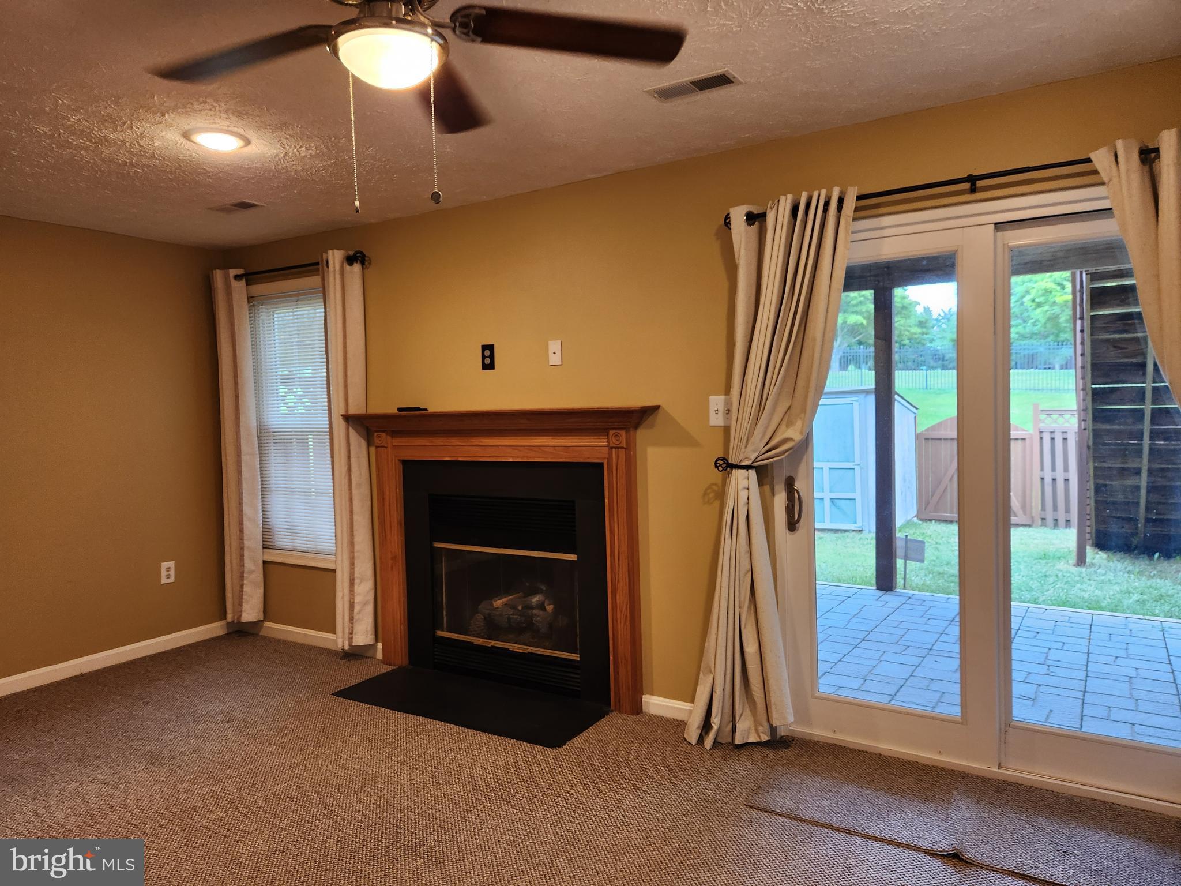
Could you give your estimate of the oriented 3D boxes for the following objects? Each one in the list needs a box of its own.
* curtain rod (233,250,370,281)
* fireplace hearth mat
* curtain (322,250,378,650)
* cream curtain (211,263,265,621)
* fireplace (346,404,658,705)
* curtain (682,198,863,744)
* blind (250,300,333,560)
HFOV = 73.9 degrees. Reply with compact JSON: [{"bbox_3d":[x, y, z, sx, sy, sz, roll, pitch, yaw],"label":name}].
[{"bbox_3d":[-1.674,-0.991,4.444,1.183,0.069,0.076,0,3,31],"label":"curtain rod"},{"bbox_3d":[-0.576,1.202,3.680,1.301,0.021,0.450,0,3,31],"label":"fireplace hearth mat"},{"bbox_3d":[-1.325,0.050,4.294,0.302,2.185,0.117,0,3,31],"label":"curtain"},{"bbox_3d":[-2.152,0.041,4.796,0.307,2.168,0.117,0,3,31],"label":"cream curtain"},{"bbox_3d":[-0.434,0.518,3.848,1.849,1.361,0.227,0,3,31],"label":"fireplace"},{"bbox_3d":[0.681,0.141,3.020,0.681,2.131,0.220,0,3,31],"label":"curtain"},{"bbox_3d":[-1.726,-0.111,4.652,0.784,1.554,0.069,0,3,31],"label":"blind"}]

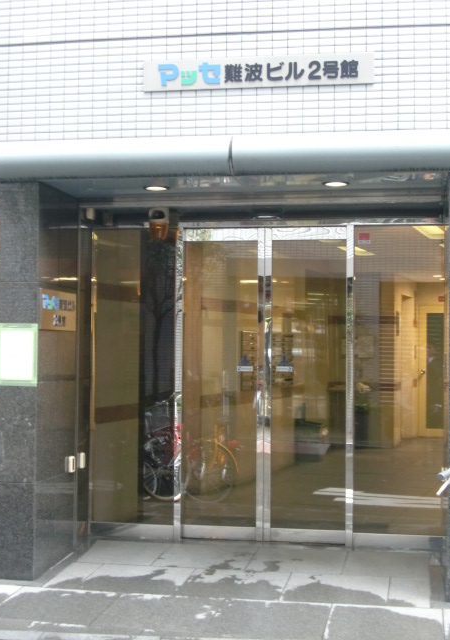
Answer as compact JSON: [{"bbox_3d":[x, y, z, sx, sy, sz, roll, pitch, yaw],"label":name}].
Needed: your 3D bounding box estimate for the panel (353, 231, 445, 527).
[{"bbox_3d":[1.162,0.394,6.806,0.599,2.066,0.035,0,-1,11],"label":"panel"}]

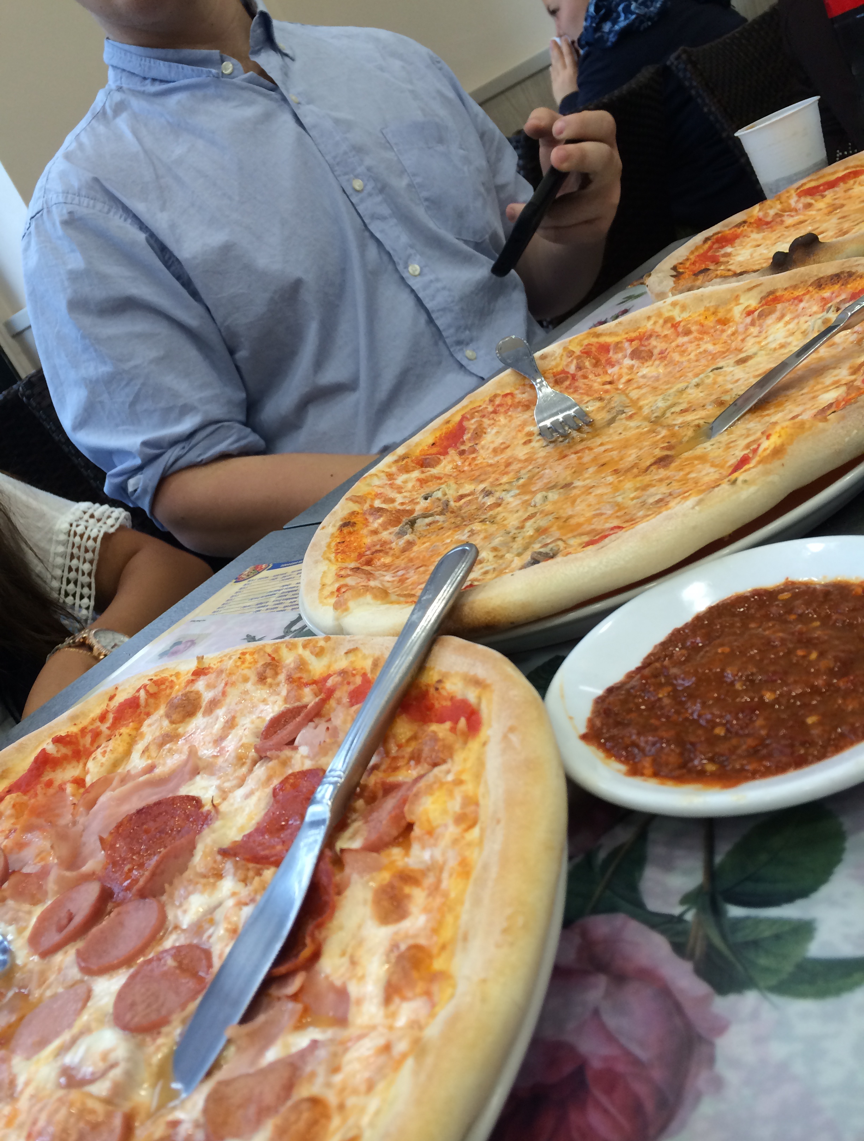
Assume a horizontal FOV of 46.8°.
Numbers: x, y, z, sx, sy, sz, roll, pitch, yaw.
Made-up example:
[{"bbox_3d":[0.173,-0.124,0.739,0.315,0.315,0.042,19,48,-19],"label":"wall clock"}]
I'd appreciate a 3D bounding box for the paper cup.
[{"bbox_3d":[0.287,-0.329,0.798,0.066,0.074,0.066,-23,23,10],"label":"paper cup"}]

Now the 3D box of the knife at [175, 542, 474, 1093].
[{"bbox_3d":[-0.023,0.059,0.311,0.019,0.010,0.209,-11,35,35],"label":"knife"}]

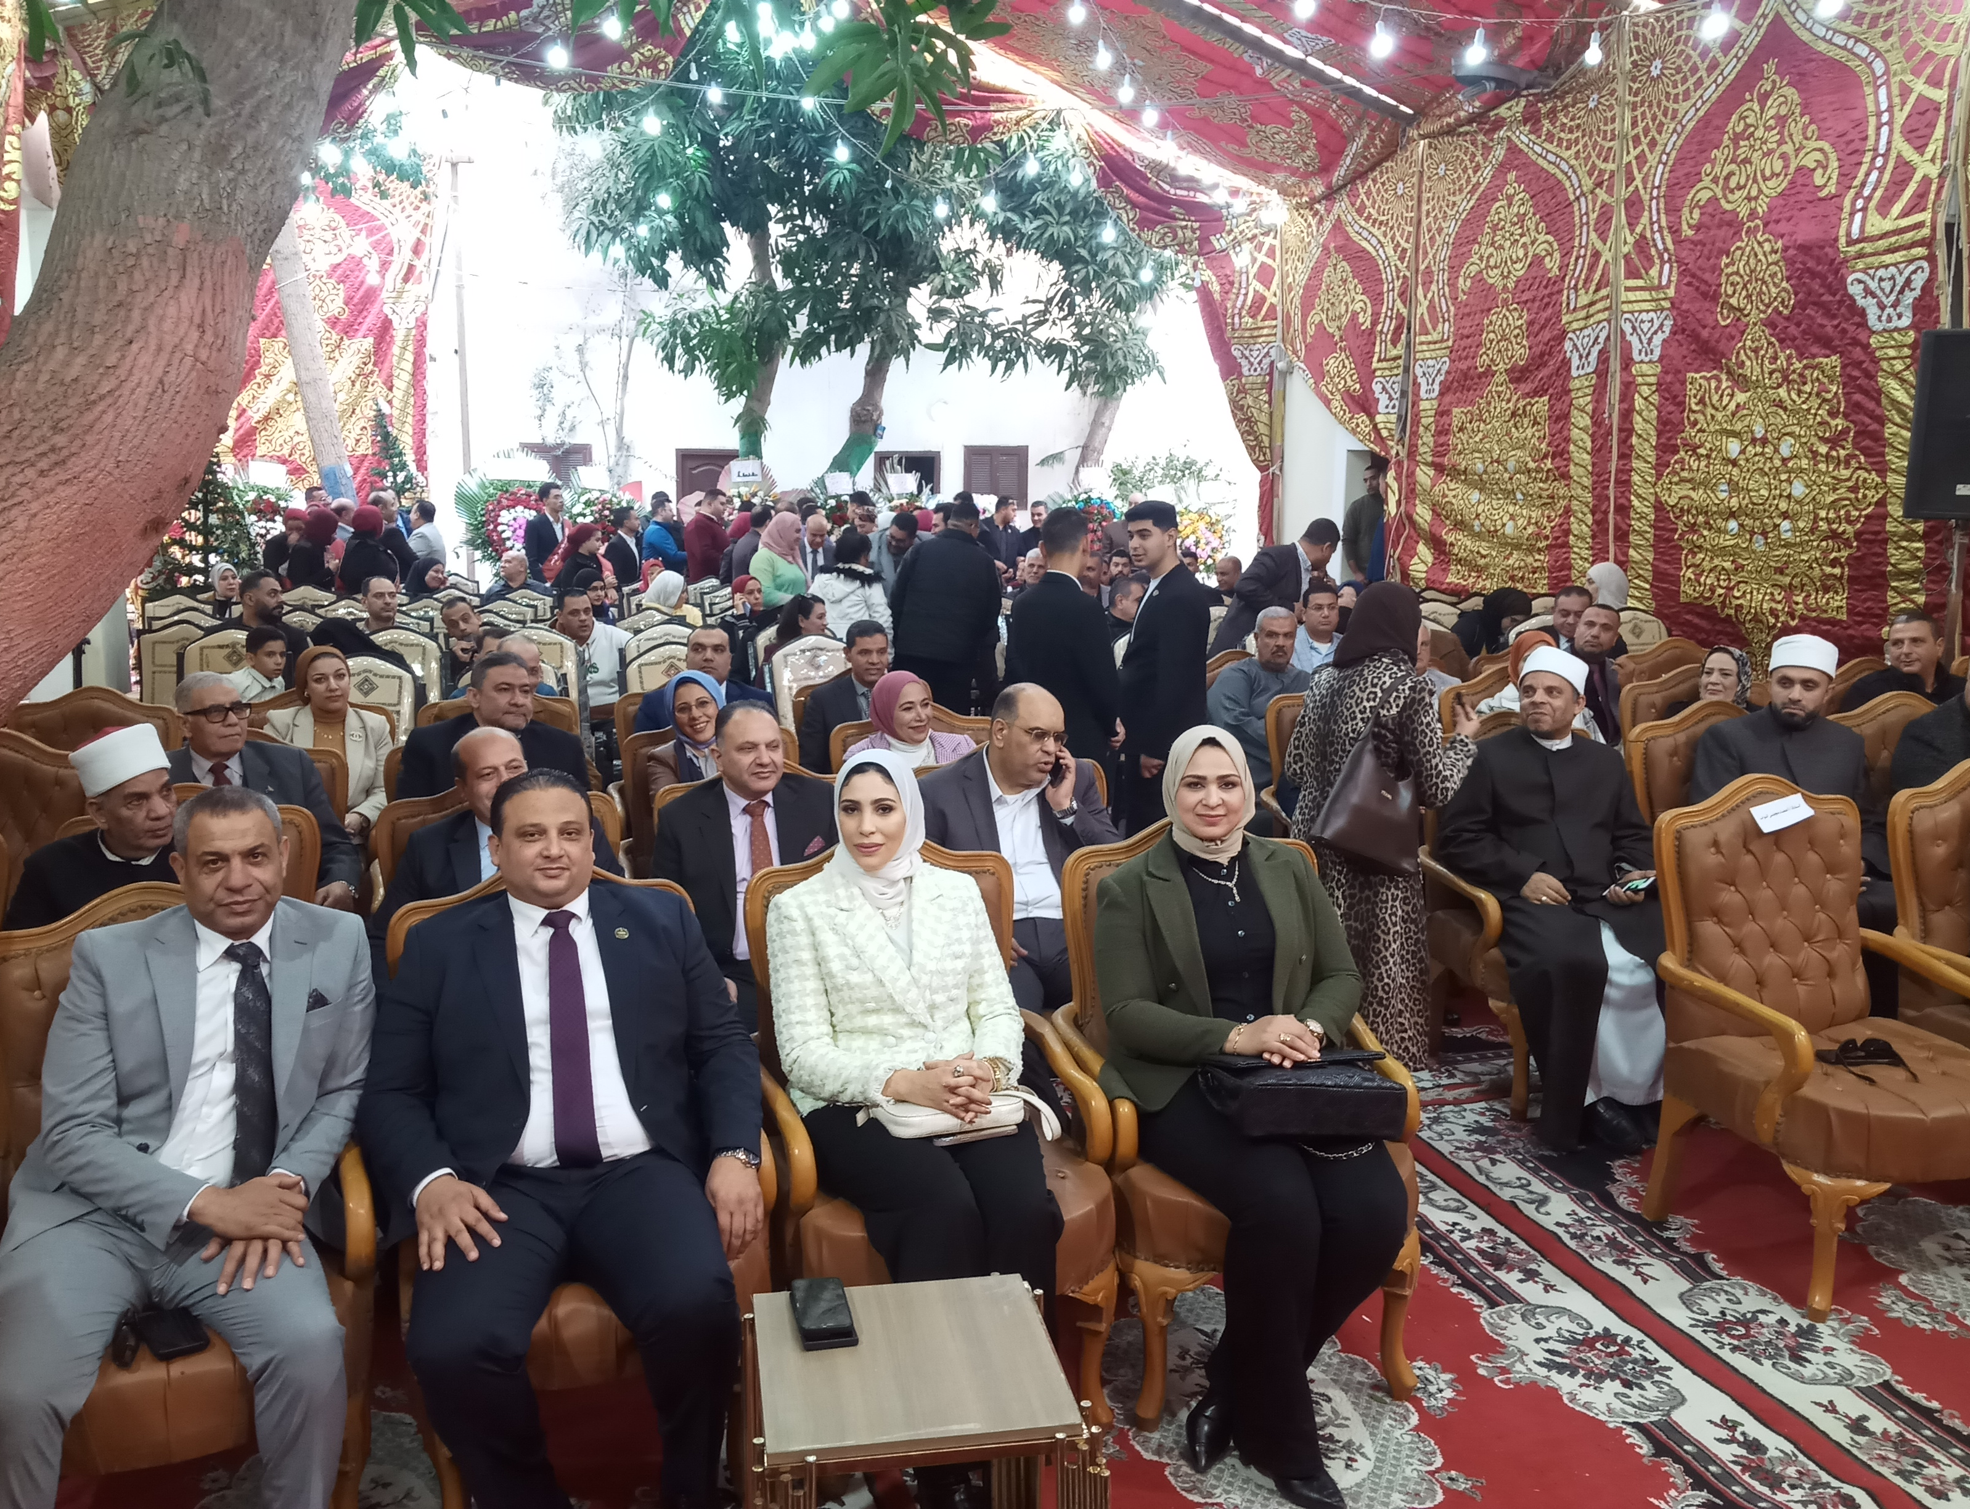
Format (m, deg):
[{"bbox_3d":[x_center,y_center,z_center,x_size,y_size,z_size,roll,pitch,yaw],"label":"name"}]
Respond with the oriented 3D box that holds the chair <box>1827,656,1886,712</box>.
[{"bbox_3d":[3.955,0.161,6.909,0.670,1.090,0.720,-3,10,-17],"label":"chair"}]

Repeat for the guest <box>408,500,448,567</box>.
[{"bbox_3d":[-4.696,-1.276,13.739,0.320,1.713,0.480,4,10,23],"label":"guest"}]

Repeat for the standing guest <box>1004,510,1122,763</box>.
[{"bbox_3d":[0.305,-0.094,6.264,0.470,1.730,0.310,3,10,20],"label":"standing guest"}]

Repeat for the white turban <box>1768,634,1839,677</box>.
[{"bbox_3d":[2.498,-0.305,4.967,0.210,0.135,0.225,7,6,35],"label":"white turban"}]

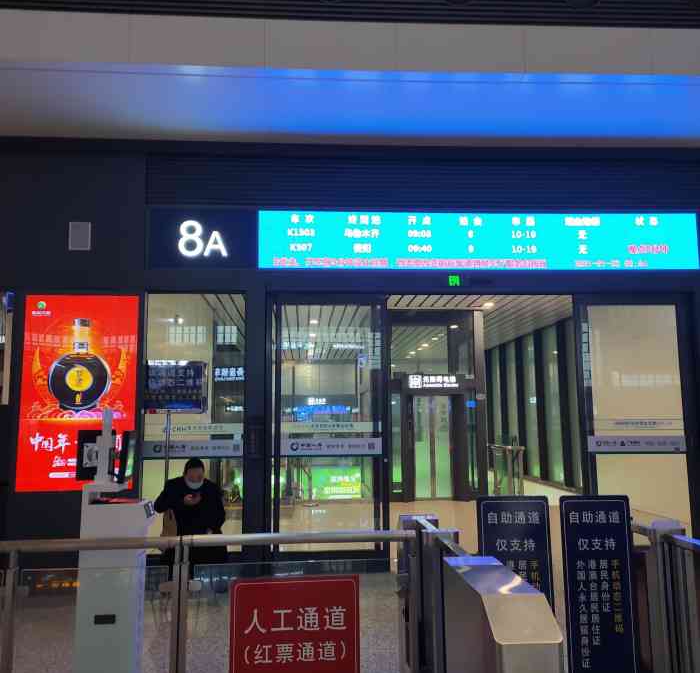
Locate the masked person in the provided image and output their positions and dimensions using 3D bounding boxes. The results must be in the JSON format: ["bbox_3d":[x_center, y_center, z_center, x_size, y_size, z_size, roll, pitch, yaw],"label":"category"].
[{"bbox_3d":[-1.397,1.710,5.857,0.620,1.260,0.750,1,-7,-12],"label":"masked person"}]

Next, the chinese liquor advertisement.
[{"bbox_3d":[-2.670,0.539,6.643,1.098,1.916,0.060,0,-7,-4],"label":"chinese liquor advertisement"}]

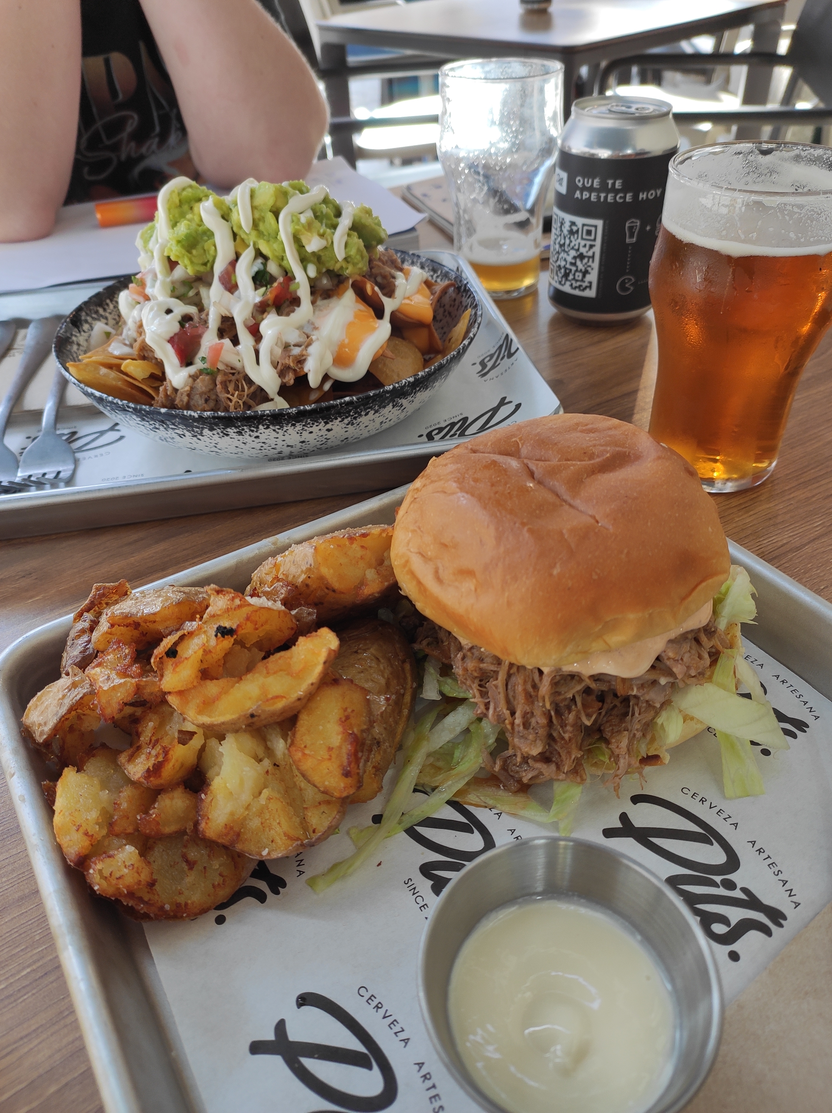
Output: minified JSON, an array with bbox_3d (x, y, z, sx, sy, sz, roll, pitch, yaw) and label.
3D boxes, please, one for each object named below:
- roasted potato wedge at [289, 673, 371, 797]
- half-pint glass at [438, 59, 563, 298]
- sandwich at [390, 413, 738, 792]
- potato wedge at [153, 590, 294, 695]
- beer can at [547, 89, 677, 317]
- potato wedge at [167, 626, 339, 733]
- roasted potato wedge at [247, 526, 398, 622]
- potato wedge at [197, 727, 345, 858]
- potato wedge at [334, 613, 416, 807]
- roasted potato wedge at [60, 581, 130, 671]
[{"bbox_3d":[-0.024,0.051,0.227,0.026,0.026,0.038,3,40,8],"label":"roasted potato wedge"},{"bbox_3d":[0.052,-0.235,0.508,0.075,0.128,0.075,-3,40,0],"label":"half-pint glass"},{"bbox_3d":[0.045,0.005,0.251,0.109,0.085,0.106,-3,40,0],"label":"sandwich"},{"bbox_3d":[-0.060,0.027,0.253,0.046,0.027,0.030,-21,43,-20],"label":"potato wedge"},{"bbox_3d":[0.114,-0.200,0.473,0.066,0.115,0.066,6,41,11],"label":"beer can"},{"bbox_3d":[-0.048,0.036,0.233,0.055,0.024,0.026,-18,42,-17],"label":"potato wedge"},{"bbox_3d":[-0.031,0.007,0.292,0.066,0.031,0.033,-23,44,-22],"label":"roasted potato wedge"},{"bbox_3d":[-0.040,0.066,0.224,0.044,0.032,0.042,-9,40,-8],"label":"potato wedge"},{"bbox_3d":[-0.015,0.045,0.249,0.036,0.032,0.066,2,40,6],"label":"potato wedge"},{"bbox_3d":[-0.108,0.024,0.270,0.022,0.029,0.036,19,44,24],"label":"roasted potato wedge"}]

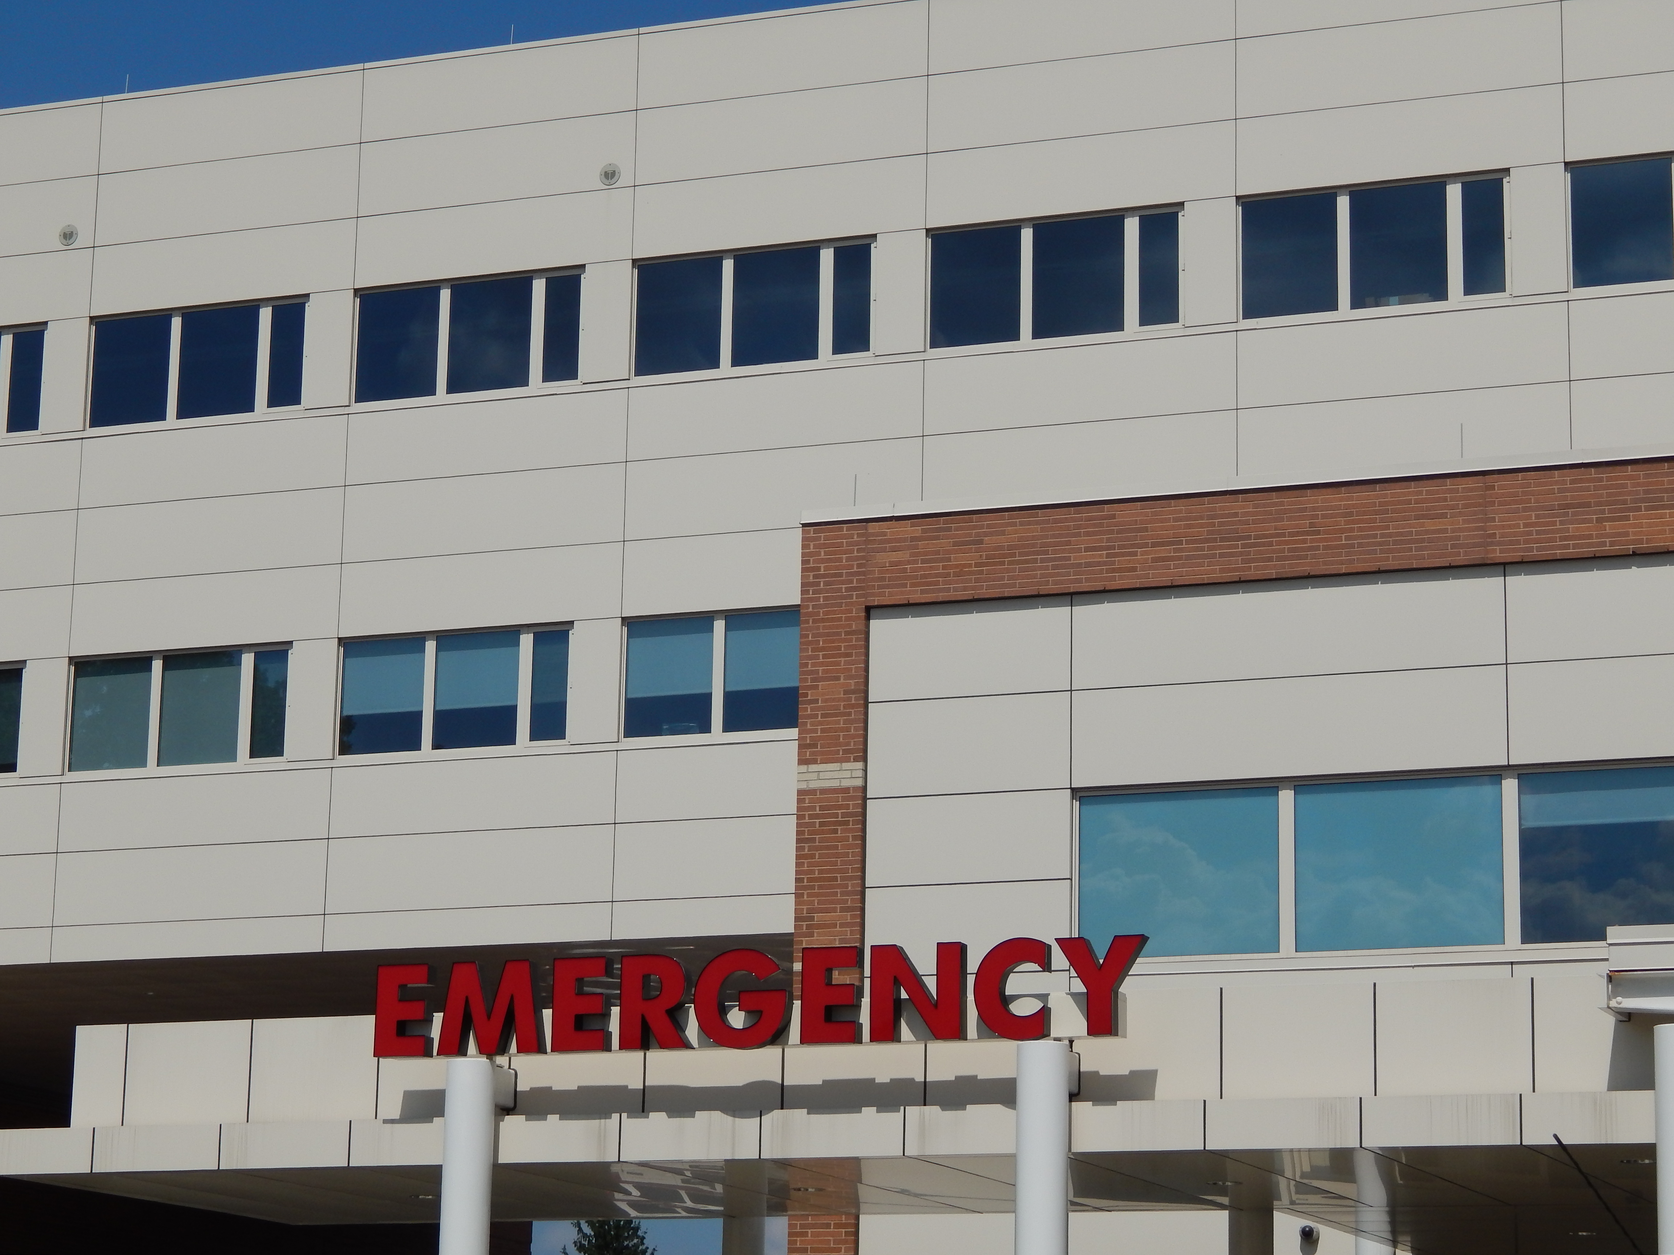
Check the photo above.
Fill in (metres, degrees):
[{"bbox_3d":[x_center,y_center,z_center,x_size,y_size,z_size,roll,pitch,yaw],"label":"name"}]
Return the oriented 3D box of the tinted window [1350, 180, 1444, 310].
[{"bbox_3d":[6.368,-4.334,47.203,1.103,1.395,0.100,-4,-14,21],"label":"tinted window"}]

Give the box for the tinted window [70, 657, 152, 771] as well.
[{"bbox_3d":[-9.070,1.092,52.115,1.096,1.391,0.100,-4,-14,21],"label":"tinted window"}]

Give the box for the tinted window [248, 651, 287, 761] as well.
[{"bbox_3d":[-6.800,0.933,50.008,0.460,1.313,0.080,-4,-14,21],"label":"tinted window"}]

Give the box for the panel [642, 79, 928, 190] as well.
[{"bbox_3d":[-0.665,-5.980,50.347,3.790,0.975,0.120,-4,-14,21],"label":"panel"}]

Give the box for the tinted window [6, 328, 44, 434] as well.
[{"bbox_3d":[-10.475,-3.174,53.834,0.505,1.362,0.070,-4,-14,21],"label":"tinted window"}]

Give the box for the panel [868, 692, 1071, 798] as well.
[{"bbox_3d":[1.178,1.045,36.429,1.886,0.868,0.100,-4,-14,21],"label":"panel"}]

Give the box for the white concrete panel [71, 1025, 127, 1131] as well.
[{"bbox_3d":[-5.881,3.605,33.335,0.482,0.823,0.100,-4,-14,21],"label":"white concrete panel"}]

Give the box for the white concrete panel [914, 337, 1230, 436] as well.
[{"bbox_3d":[2.745,-2.728,46.974,3.698,0.892,0.100,-4,-14,21],"label":"white concrete panel"}]

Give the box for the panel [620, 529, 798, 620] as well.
[{"bbox_3d":[-0.767,-0.686,49.145,3.800,0.927,0.100,-4,-14,21],"label":"panel"}]

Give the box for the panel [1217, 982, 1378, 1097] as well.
[{"bbox_3d":[3.269,2.949,29.347,1.094,0.834,0.100,-4,-14,21],"label":"panel"}]

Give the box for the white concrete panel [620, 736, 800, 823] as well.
[{"bbox_3d":[-0.828,1.790,48.932,3.838,0.886,0.100,-4,-14,21],"label":"white concrete panel"}]

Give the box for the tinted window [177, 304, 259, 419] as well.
[{"bbox_3d":[-7.779,-3.335,52.367,1.122,1.392,0.060,-4,-14,21],"label":"tinted window"}]

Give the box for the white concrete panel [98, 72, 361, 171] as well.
[{"bbox_3d":[-7.550,-6.289,51.939,3.698,0.941,0.100,-4,-14,21],"label":"white concrete panel"}]

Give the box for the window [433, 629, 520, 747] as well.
[{"bbox_3d":[-4.352,0.770,50.298,1.100,1.404,0.100,-4,-14,21],"label":"window"}]

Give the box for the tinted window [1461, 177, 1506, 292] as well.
[{"bbox_3d":[7.337,-4.418,47.179,0.503,1.347,0.080,-4,-14,21],"label":"tinted window"}]

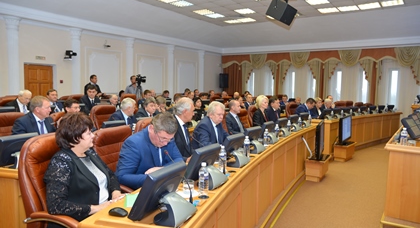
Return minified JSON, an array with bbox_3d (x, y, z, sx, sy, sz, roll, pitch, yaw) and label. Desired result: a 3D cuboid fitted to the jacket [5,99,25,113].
[{"bbox_3d":[-3.186,0.075,5.200,0.380,0.620,0.500,4,5,32],"label":"jacket"}]

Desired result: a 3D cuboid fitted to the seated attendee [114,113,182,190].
[{"bbox_3d":[-0.365,0.608,2.454,0.800,1.260,0.560,4,5,23],"label":"seated attendee"}]

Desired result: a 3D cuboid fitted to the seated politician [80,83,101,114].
[{"bbox_3d":[-2.220,0.210,5.900,0.750,1.400,0.500,6,6,43],"label":"seated politician"}]

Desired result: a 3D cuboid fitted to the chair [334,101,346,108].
[{"bbox_3d":[3.969,0.195,9.210,0.660,1.180,0.700,-3,7,-45],"label":"chair"}]

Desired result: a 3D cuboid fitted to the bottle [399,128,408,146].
[{"bbox_3d":[1.972,0.254,3.210,0.067,0.220,0.067,5,6,35],"label":"bottle"}]

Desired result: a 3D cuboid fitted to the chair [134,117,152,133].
[{"bbox_3d":[-0.348,0.595,3.079,0.700,1.180,0.660,3,5,24],"label":"chair"}]

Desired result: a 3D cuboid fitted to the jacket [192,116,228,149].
[{"bbox_3d":[0.069,0.340,3.489,0.440,0.630,0.520,4,5,29],"label":"jacket"}]

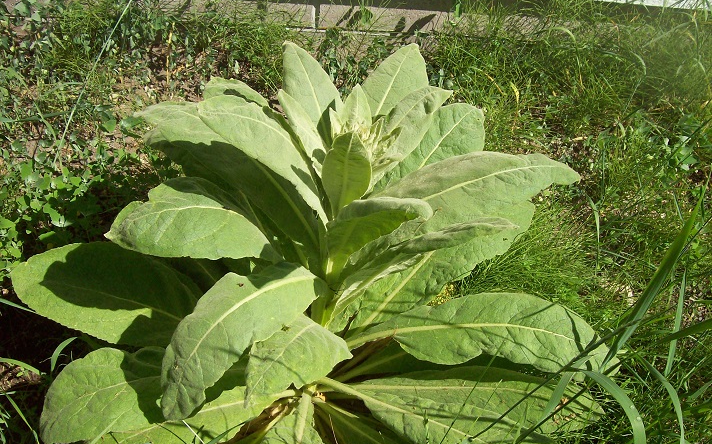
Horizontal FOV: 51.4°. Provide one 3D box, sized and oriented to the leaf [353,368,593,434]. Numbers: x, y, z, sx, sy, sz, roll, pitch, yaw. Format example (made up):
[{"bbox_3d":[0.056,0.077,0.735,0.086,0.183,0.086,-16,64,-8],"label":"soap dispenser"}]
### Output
[{"bbox_3d":[0.188,0.285,1.202,0.430,0.053,0.104,5,51,2],"label":"leaf"}]

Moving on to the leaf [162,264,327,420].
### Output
[{"bbox_3d":[-0.184,0.147,1.080,0.287,0.073,0.116,-41,77,-14],"label":"leaf"}]

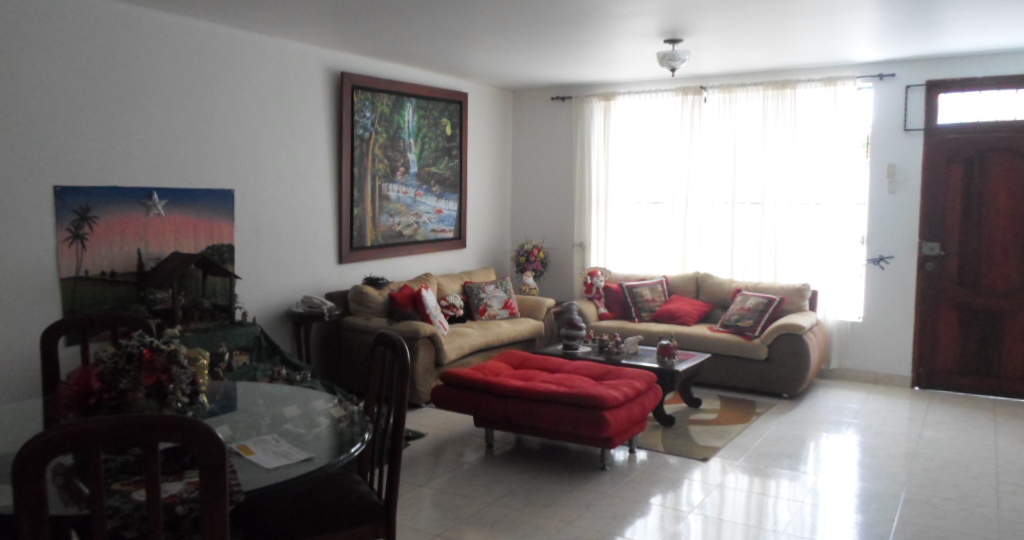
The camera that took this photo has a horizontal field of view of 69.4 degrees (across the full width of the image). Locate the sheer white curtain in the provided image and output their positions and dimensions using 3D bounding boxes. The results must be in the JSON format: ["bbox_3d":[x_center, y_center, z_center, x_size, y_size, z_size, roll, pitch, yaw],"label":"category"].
[{"bbox_3d":[1.703,-0.414,6.663,2.647,2.400,0.120,3,5,32],"label":"sheer white curtain"}]

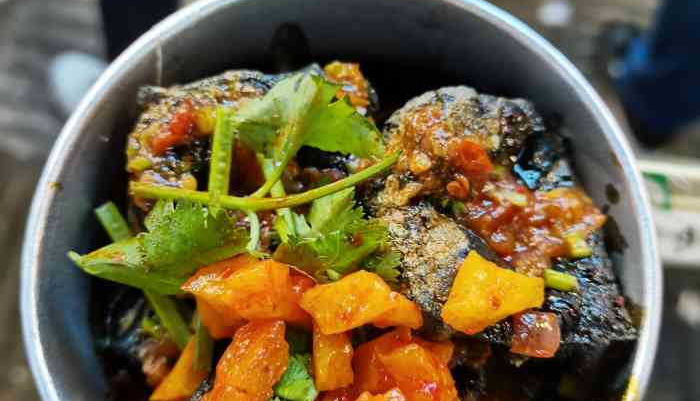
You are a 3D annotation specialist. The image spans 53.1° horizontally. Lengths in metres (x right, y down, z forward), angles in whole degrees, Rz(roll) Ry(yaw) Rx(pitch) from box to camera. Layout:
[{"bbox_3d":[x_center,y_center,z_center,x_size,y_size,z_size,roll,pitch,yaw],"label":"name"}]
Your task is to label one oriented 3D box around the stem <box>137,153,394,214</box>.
[{"bbox_3d":[-0.020,-0.004,0.172,0.067,0.008,0.010,-7,79,-1],"label":"stem"}]

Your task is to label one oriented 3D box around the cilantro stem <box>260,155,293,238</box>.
[{"bbox_3d":[-0.018,-0.001,0.176,0.004,0.004,0.023,-17,79,-3],"label":"cilantro stem"}]

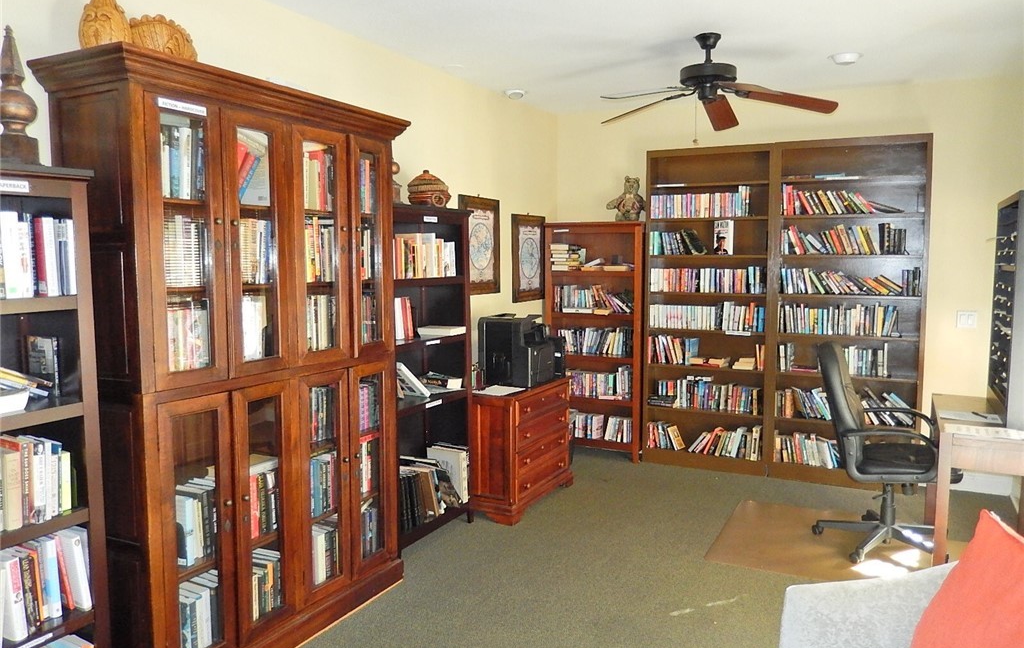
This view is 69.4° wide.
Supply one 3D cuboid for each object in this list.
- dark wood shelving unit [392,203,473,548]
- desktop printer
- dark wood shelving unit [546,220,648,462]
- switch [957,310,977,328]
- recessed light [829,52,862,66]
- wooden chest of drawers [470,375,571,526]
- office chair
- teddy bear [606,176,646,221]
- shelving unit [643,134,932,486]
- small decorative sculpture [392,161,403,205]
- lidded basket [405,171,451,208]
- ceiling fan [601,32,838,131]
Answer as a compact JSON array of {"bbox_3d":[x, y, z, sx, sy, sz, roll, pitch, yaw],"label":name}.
[{"bbox_3d":[-0.552,0.290,3.980,0.344,1.803,0.825,3,6,27],"label":"dark wood shelving unit"},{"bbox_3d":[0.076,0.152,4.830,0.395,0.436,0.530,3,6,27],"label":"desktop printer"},{"bbox_3d":[0.680,0.126,5.838,0.817,1.804,0.326,3,6,27],"label":"dark wood shelving unit"},{"bbox_3d":[3.006,-0.026,4.883,0.116,0.113,0.015,3,6,27],"label":"switch"},{"bbox_3d":[1.951,-1.534,4.322,0.174,0.046,0.174,3,6,27],"label":"recessed light"},{"bbox_3d":[-0.033,0.753,4.753,0.558,0.746,0.868,3,6,27],"label":"wooden chest of drawers"},{"bbox_3d":[2.038,0.657,4.021,0.759,1.085,0.688,3,6,27],"label":"office chair"},{"bbox_3d":[0.898,-0.939,5.632,0.350,0.360,0.171,2,5,20],"label":"teddy bear"},{"bbox_3d":[1.877,-0.082,5.271,1.832,2.331,0.310,3,6,27],"label":"shelving unit"},{"bbox_3d":[-0.597,-0.724,3.746,0.093,0.259,0.093,3,6,27],"label":"small decorative sculpture"},{"bbox_3d":[-0.448,-0.723,4.037,0.242,0.206,0.242,0,5,0],"label":"lidded basket"},{"bbox_3d":[1.036,-1.356,3.937,1.333,0.338,1.333,3,6,27],"label":"ceiling fan"}]

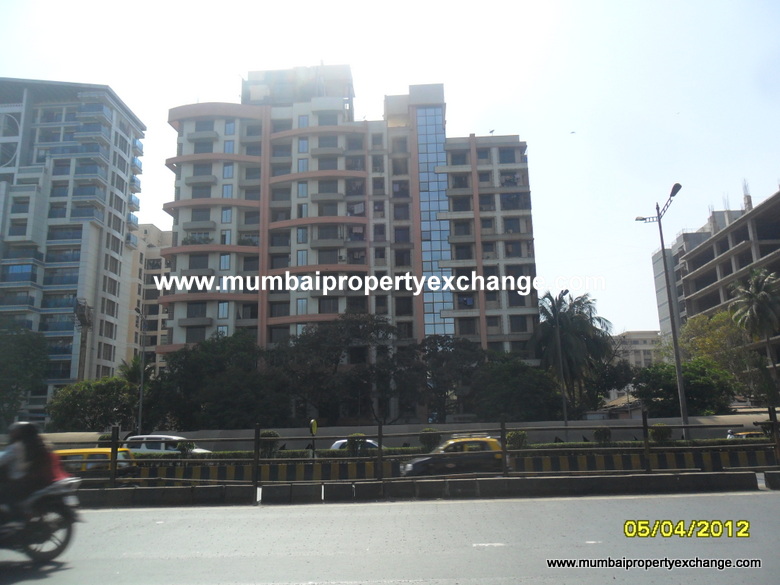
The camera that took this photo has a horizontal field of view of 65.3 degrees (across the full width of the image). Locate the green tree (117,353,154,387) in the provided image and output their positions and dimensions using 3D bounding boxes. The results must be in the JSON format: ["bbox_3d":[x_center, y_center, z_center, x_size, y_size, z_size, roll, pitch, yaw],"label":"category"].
[{"bbox_3d":[-21.636,9.667,51.180,3.600,9.100,3.600,-2,-13,2],"label":"green tree"}]

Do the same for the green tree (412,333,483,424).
[{"bbox_3d":[4.388,7.536,44.278,5.300,8.900,5.000,-2,-13,2],"label":"green tree"}]

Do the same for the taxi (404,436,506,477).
[{"bbox_3d":[2.237,5.797,21.059,3.520,1.630,1.520,-2,-13,2],"label":"taxi"}]

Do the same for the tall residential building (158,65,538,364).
[{"bbox_3d":[-4.645,-5.193,81.034,44.000,49.200,20.000,-2,-12,2],"label":"tall residential building"}]

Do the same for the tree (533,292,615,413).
[{"bbox_3d":[14.218,5.755,46.772,6.017,12.088,6.000,-2,-12,0],"label":"tree"}]

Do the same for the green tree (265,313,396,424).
[{"bbox_3d":[-4.295,6.851,44.844,9.500,10.800,8.300,-2,-13,2],"label":"green tree"}]

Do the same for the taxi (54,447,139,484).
[{"bbox_3d":[-10.871,6.253,21.265,3.500,1.600,1.500,-2,-13,2],"label":"taxi"}]

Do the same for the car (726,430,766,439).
[{"bbox_3d":[20.061,8.509,33.563,3.800,1.500,1.550,-2,-13,2],"label":"car"}]

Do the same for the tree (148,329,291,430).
[{"bbox_3d":[-12.523,7.551,44.559,9.800,9.800,8.300,-2,-13,2],"label":"tree"}]

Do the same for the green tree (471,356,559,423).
[{"bbox_3d":[8.721,7.888,42.454,6.300,7.000,5.800,-2,-13,2],"label":"green tree"}]

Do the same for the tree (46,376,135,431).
[{"bbox_3d":[-20.929,9.112,42.546,6.100,6.300,5.600,-2,-13,2],"label":"tree"}]

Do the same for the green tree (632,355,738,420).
[{"bbox_3d":[19.916,7.621,40.960,6.600,6.500,6.000,-2,-13,2],"label":"green tree"}]

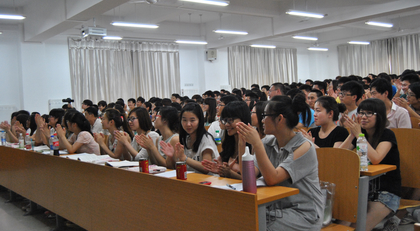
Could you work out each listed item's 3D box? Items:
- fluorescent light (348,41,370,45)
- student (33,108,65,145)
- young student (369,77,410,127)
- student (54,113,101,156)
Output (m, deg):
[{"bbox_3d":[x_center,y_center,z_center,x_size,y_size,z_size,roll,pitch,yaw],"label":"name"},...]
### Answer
[{"bbox_3d":[5.329,-2.579,14.985,1.230,0.090,0.120,-5,2,-39],"label":"fluorescent light"},{"bbox_3d":[-1.950,0.580,5.410,0.610,1.220,0.450,-5,2,-39],"label":"student"},{"bbox_3d":[1.643,0.297,3.845,0.640,1.270,0.480,-5,2,-39],"label":"young student"},{"bbox_3d":[-1.494,0.586,4.841,0.650,1.190,0.450,-5,2,-39],"label":"student"}]

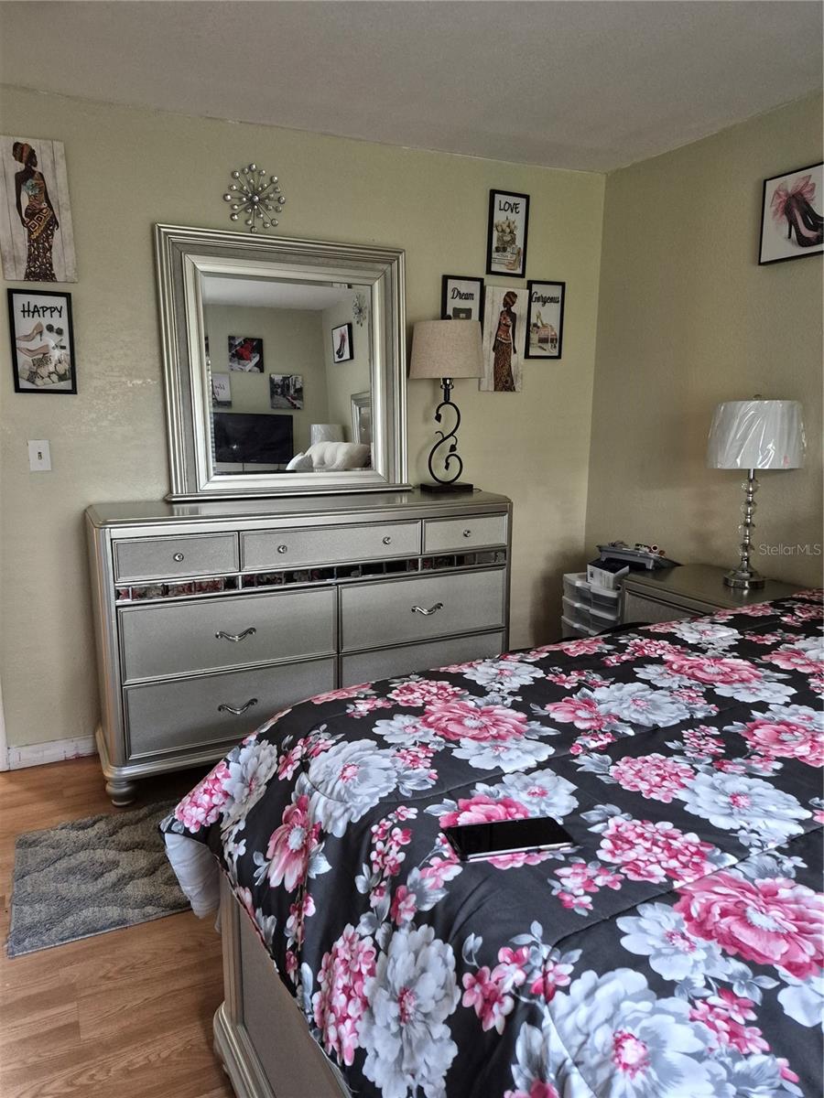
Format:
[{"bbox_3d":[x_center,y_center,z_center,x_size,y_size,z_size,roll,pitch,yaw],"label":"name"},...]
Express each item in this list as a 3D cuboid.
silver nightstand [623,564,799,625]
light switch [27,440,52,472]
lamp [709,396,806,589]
[{"bbox_3d":[1.135,0.527,2.607,0.465,0.771,0.700,-6,14,-29],"label":"silver nightstand"},{"bbox_3d":[-1.373,-0.344,2.697,0.071,0.114,0.014,-5,13,-24],"label":"light switch"},{"bbox_3d":[1.211,-0.199,2.576,0.305,0.663,0.305,-5,13,-23],"label":"lamp"}]

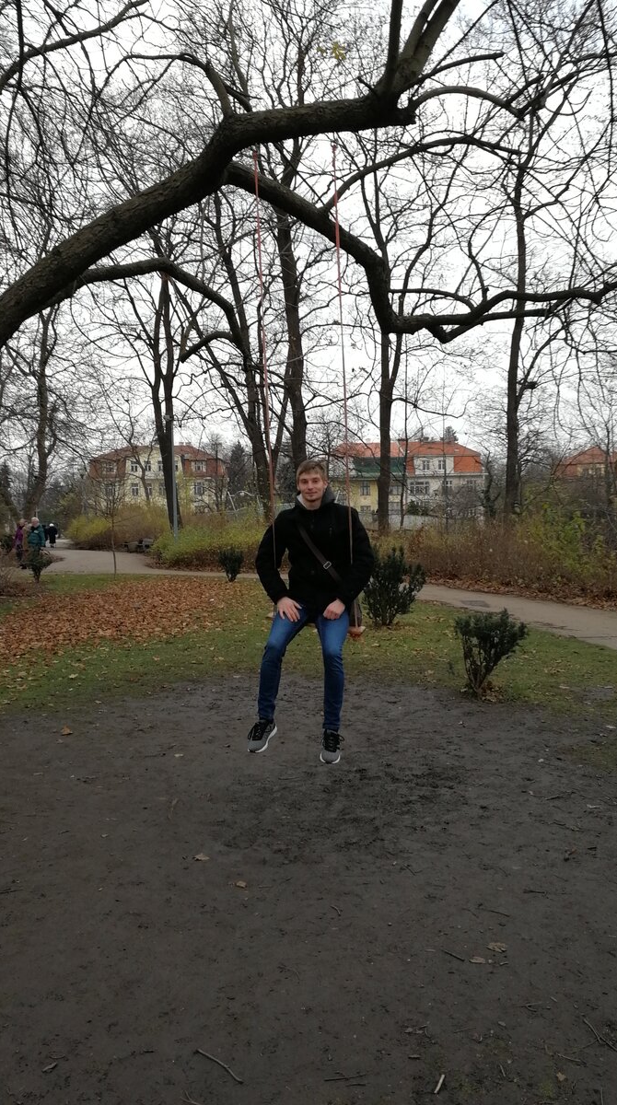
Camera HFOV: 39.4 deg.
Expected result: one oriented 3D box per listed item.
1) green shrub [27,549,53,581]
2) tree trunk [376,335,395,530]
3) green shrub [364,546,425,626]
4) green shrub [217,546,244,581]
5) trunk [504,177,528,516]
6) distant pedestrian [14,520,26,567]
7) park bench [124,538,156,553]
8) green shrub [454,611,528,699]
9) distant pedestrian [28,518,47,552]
[{"bbox_3d":[-6.926,0.321,22.239,0.665,0.903,0.660,-1,2,0],"label":"green shrub"},{"bbox_3d":[2.660,-3.878,30.000,0.550,7.596,0.500,-1,2,0],"label":"tree trunk"},{"bbox_3d":[1.141,0.455,11.672,0.923,1.097,0.900,-1,2,0],"label":"green shrub"},{"bbox_3d":[-1.896,0.269,20.999,0.673,0.875,0.660,-1,2,0],"label":"green shrub"},{"bbox_3d":[6.625,-6.126,27.500,0.600,11.693,0.520,-1,2,0],"label":"trunk"},{"bbox_3d":[-9.296,-0.282,27.800,0.500,1.604,0.420,-2,2,-27],"label":"distant pedestrian"},{"bbox_3d":[-8.189,-0.325,42.000,1.600,0.740,0.620,0,2,14],"label":"park bench"},{"bbox_3d":[1.465,0.807,6.960,0.595,0.699,0.560,-1,2,0],"label":"green shrub"},{"bbox_3d":[-8.510,-0.252,27.000,0.580,1.688,0.420,0,2,14],"label":"distant pedestrian"}]

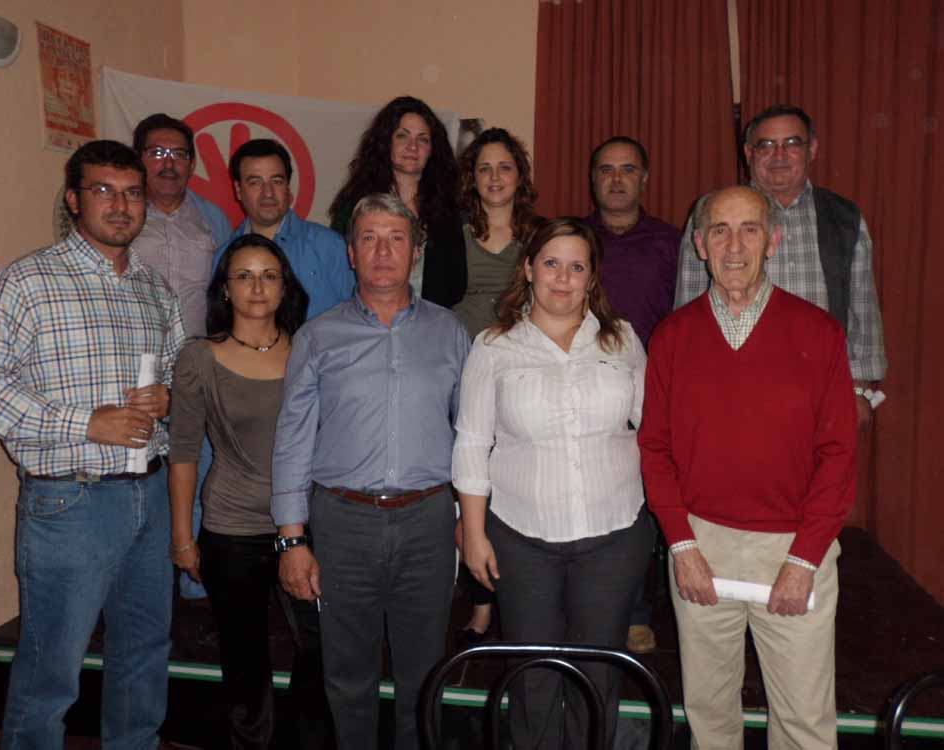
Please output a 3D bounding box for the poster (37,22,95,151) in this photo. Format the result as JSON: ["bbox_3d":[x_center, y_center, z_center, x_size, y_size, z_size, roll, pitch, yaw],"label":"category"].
[{"bbox_3d":[-1.630,-1.145,3.020,0.010,0.460,0.300,0,7,14],"label":"poster"}]

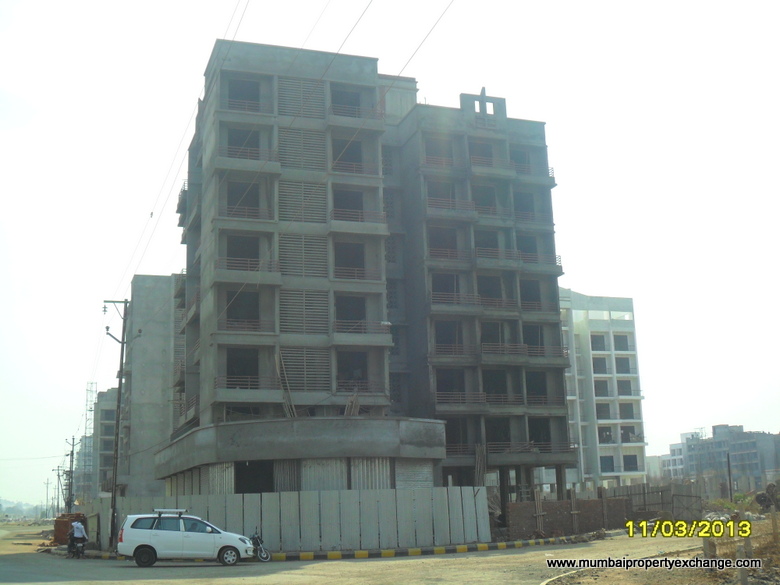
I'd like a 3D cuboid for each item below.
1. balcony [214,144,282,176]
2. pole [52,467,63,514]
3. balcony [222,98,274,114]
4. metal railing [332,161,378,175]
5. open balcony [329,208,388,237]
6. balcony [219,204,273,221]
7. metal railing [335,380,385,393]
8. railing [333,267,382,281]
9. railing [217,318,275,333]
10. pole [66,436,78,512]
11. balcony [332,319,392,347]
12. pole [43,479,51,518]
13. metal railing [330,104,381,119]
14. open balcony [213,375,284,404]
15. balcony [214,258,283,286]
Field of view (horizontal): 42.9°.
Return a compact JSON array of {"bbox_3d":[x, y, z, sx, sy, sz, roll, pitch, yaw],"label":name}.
[{"bbox_3d":[-7.583,-6.773,52.511,3.320,1.280,1.400,3,-13,-19],"label":"balcony"},{"bbox_3d":[-46.564,29.070,139.308,1.600,9.200,0.350,2,-13,-18],"label":"pole"},{"bbox_3d":[-7.567,-9.446,52.202,2.759,0.753,1.200,3,-13,-19],"label":"balcony"},{"bbox_3d":[-1.931,-6.803,54.593,2.700,0.650,0.100,3,-13,-19],"label":"metal railing"},{"bbox_3d":[-1.829,-3.624,53.785,3.170,1.270,1.400,3,-13,-19],"label":"open balcony"},{"bbox_3d":[-7.295,-4.018,50.440,2.716,0.626,0.060,3,-13,-19],"label":"balcony"},{"bbox_3d":[-1.511,4.801,50.459,2.743,0.562,0.060,3,-13,-19],"label":"metal railing"},{"bbox_3d":[-1.898,-0.873,53.776,2.830,0.850,1.100,3,-13,-19],"label":"railing"},{"bbox_3d":[-7.352,1.716,50.738,2.960,0.670,0.100,3,-13,-19],"label":"railing"},{"bbox_3d":[-34.849,20.975,108.232,1.450,10.206,0.350,4,-13,-19],"label":"pole"},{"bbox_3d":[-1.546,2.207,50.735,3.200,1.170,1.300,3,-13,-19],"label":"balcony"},{"bbox_3d":[-60.288,37.239,174.461,1.400,9.200,0.350,3,-13,-19],"label":"pole"},{"bbox_3d":[-2.006,-9.786,55.040,3.020,0.900,1.200,3,-13,-19],"label":"metal railing"},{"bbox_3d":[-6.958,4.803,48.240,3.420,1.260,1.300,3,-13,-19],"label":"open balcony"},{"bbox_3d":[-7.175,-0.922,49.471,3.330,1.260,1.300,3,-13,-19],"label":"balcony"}]

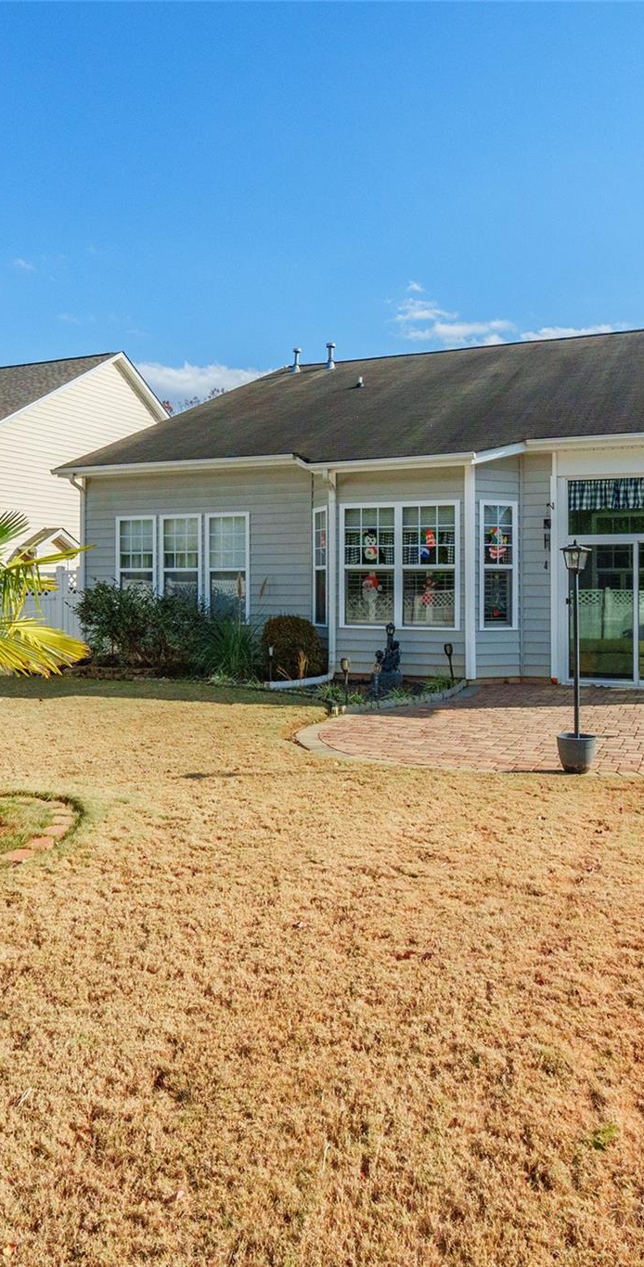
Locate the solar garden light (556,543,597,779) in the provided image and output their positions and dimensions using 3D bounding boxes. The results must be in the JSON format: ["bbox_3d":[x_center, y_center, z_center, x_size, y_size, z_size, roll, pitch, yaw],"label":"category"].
[{"bbox_3d":[2.130,0.180,7.080,0.340,1.890,0.340,0,3,0],"label":"solar garden light"}]

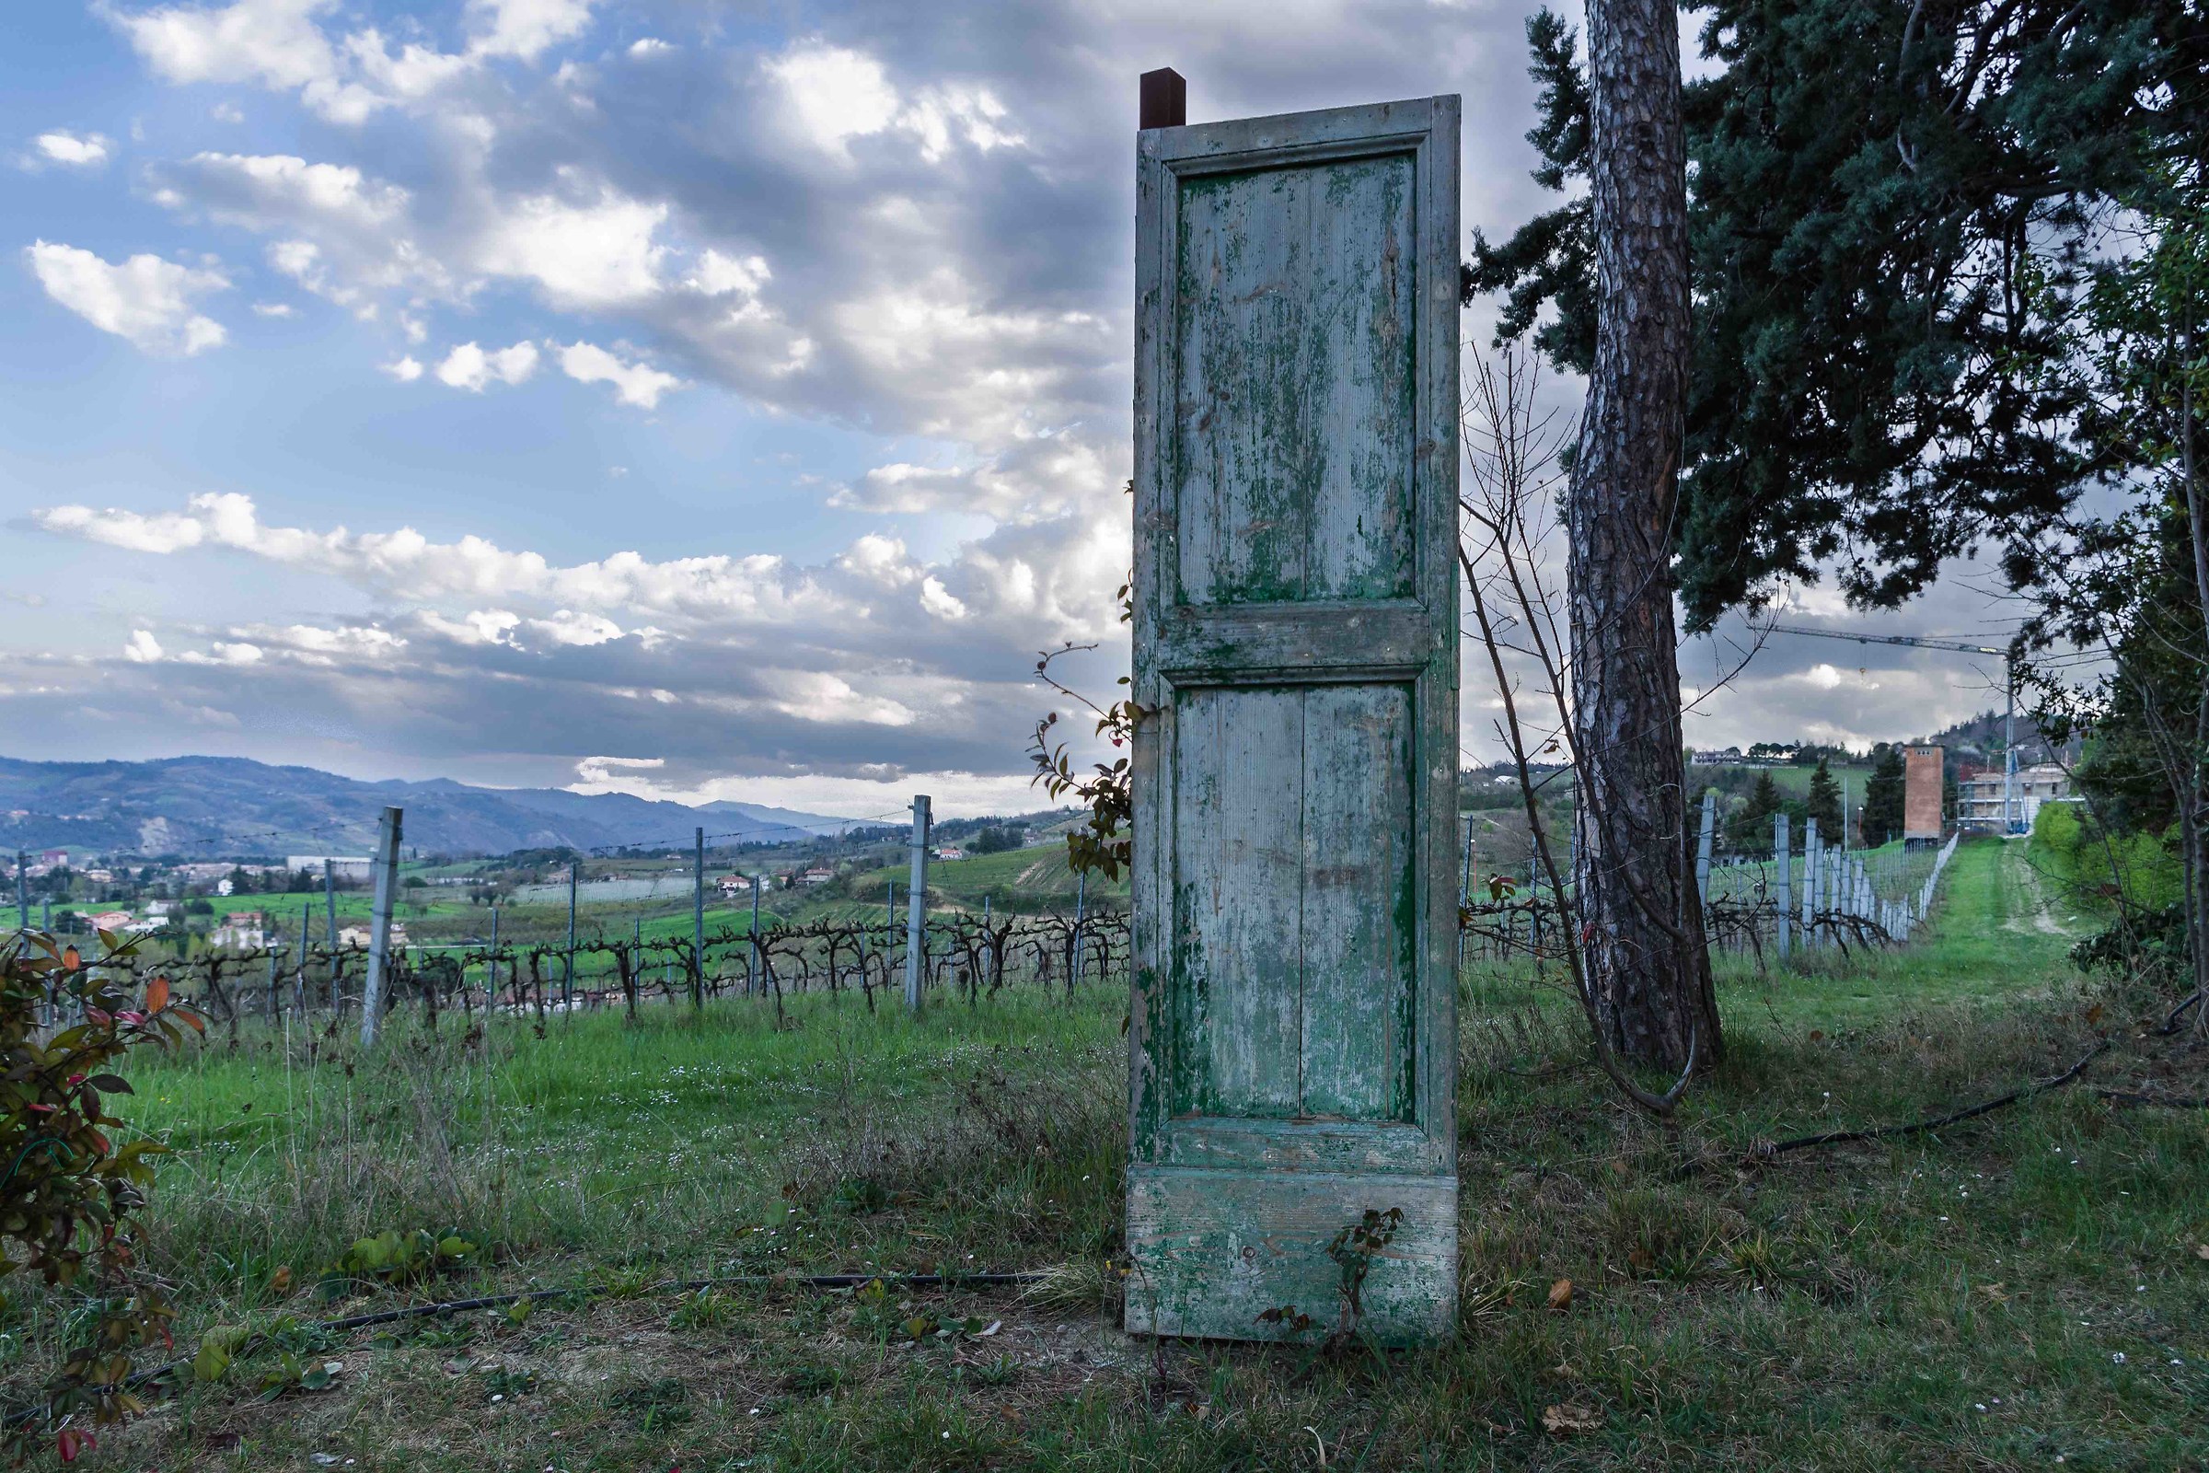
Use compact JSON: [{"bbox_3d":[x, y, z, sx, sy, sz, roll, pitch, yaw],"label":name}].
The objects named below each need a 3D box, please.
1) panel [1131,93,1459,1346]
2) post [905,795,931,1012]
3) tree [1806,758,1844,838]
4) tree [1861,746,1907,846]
[{"bbox_3d":[0.391,-0.045,3.424,0.671,2.523,0.050,0,-3,13],"label":"panel"},{"bbox_3d":[-1.714,1.543,15.300,0.115,1.990,0.115,2,-2,16],"label":"post"},{"bbox_3d":[76.115,6.840,175.000,4.000,9.000,4.000,1,-2,0],"label":"tree"},{"bbox_3d":[85.040,6.566,180.000,5.600,11.200,5.600,1,-2,0],"label":"tree"}]

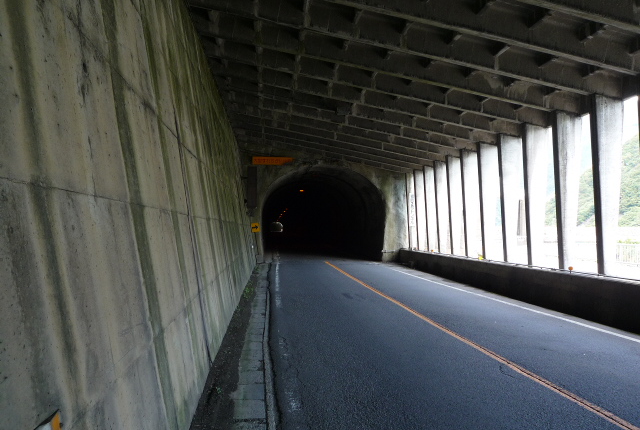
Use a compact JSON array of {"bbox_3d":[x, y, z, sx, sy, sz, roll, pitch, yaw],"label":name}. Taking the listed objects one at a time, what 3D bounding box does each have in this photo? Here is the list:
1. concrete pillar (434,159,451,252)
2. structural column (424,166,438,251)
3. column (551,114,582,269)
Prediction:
[{"bbox_3d":[4.614,-0.296,19.449,0.540,3.471,0.212,0,-2,-6],"label":"concrete pillar"},{"bbox_3d":[4.482,-0.255,20.811,0.540,3.471,0.212,0,-2,-6],"label":"structural column"},{"bbox_3d":[5.406,-0.537,11.282,0.540,3.471,0.212,0,-2,-6],"label":"column"}]

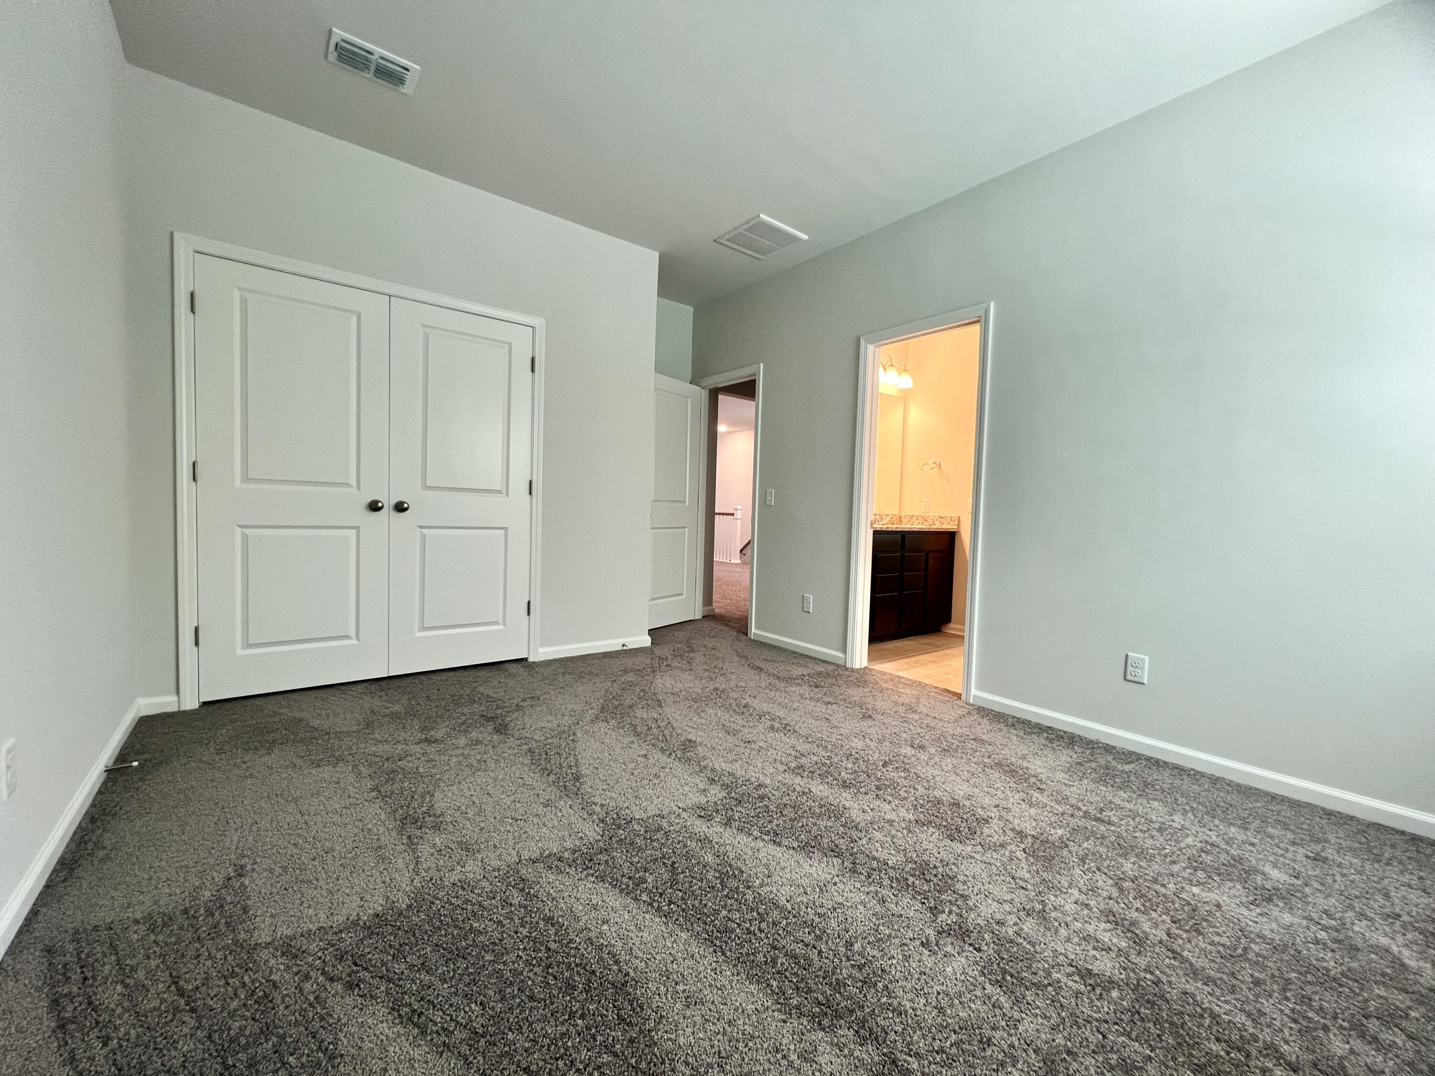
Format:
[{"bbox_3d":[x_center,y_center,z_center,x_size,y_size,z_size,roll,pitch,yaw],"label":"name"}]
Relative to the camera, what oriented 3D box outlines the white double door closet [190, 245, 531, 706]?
[{"bbox_3d":[-1.752,-0.258,2.882,1.498,2.037,0.060,0,3,-36],"label":"white double door closet"}]

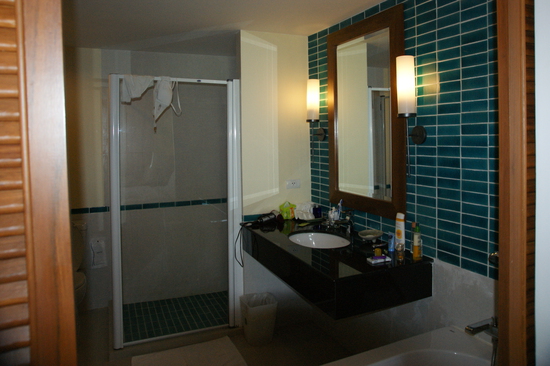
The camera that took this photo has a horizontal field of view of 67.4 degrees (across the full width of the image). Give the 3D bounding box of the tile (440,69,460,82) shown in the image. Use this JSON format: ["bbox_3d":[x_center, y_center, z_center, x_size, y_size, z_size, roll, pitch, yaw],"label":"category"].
[{"bbox_3d":[0.840,-0.515,1.991,0.010,0.050,0.150,-4,6,-23],"label":"tile"}]

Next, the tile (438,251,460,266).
[{"bbox_3d":[0.841,0.363,2.003,0.010,0.049,0.148,-3,5,-22],"label":"tile"}]

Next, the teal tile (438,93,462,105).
[{"bbox_3d":[0.843,-0.413,1.999,0.010,0.050,0.150,-4,6,-23],"label":"teal tile"}]

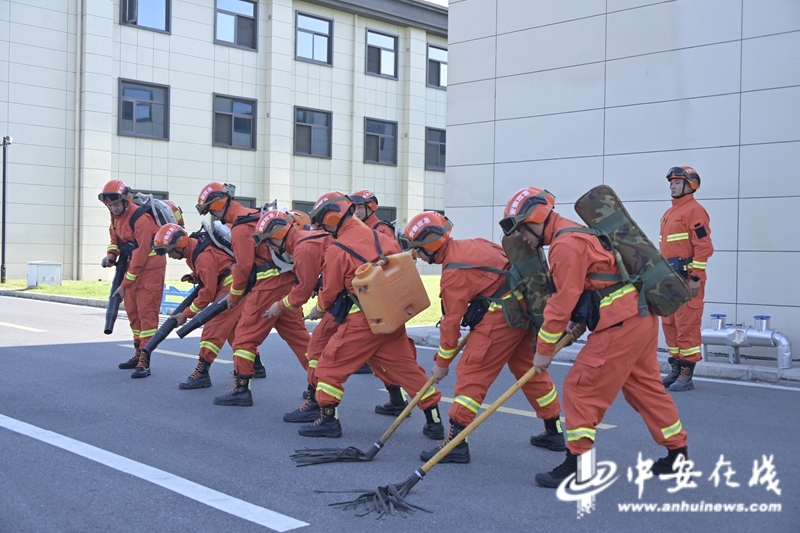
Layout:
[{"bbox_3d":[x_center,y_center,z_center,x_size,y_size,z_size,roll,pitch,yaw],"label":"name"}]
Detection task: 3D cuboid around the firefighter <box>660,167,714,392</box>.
[{"bbox_3d":[2.361,0.083,7.520,0.340,1.830,0.500,0,1,-40],"label":"firefighter"}]

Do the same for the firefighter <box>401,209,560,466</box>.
[{"bbox_3d":[0.465,0.349,4.860,0.850,1.300,0.580,1,1,12],"label":"firefighter"}]

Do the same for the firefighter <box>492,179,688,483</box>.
[{"bbox_3d":[0.940,0.318,4.370,0.890,1.390,0.580,1,1,8],"label":"firefighter"}]

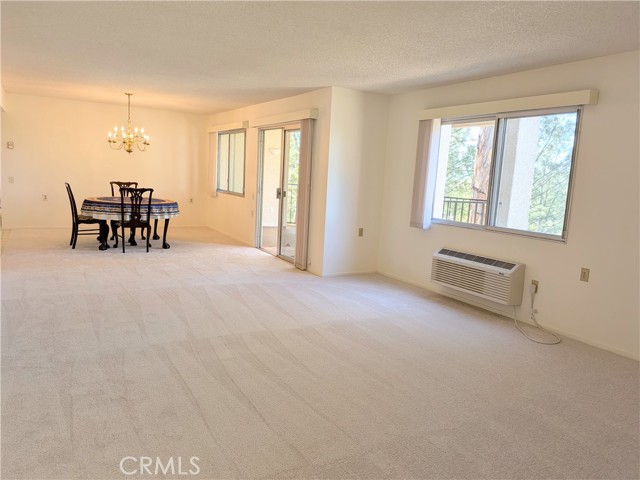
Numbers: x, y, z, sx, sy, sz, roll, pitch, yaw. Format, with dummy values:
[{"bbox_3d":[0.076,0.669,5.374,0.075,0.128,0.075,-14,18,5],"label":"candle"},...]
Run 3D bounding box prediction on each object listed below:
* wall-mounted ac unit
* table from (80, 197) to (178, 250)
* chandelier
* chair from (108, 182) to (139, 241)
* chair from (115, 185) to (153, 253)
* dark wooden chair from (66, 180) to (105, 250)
[{"bbox_3d":[1.656,0.376,4.801,0.205,0.410,1.055,-3,10,-32],"label":"wall-mounted ac unit"},{"bbox_3d":[-3.161,-0.293,7.454,1.438,0.739,1.438,-1,10,-26],"label":"table"},{"bbox_3d":[-3.070,-1.871,7.159,0.622,0.931,0.622,-1,10,-26],"label":"chandelier"},{"bbox_3d":[-3.513,-0.523,8.039,0.532,0.980,0.571,-1,10,-26],"label":"chair"},{"bbox_3d":[-2.906,-0.325,6.949,0.532,0.980,0.571,-1,10,-26],"label":"chair"},{"bbox_3d":[-3.700,-0.383,7.073,0.571,0.980,0.532,-4,11,-39],"label":"dark wooden chair"}]

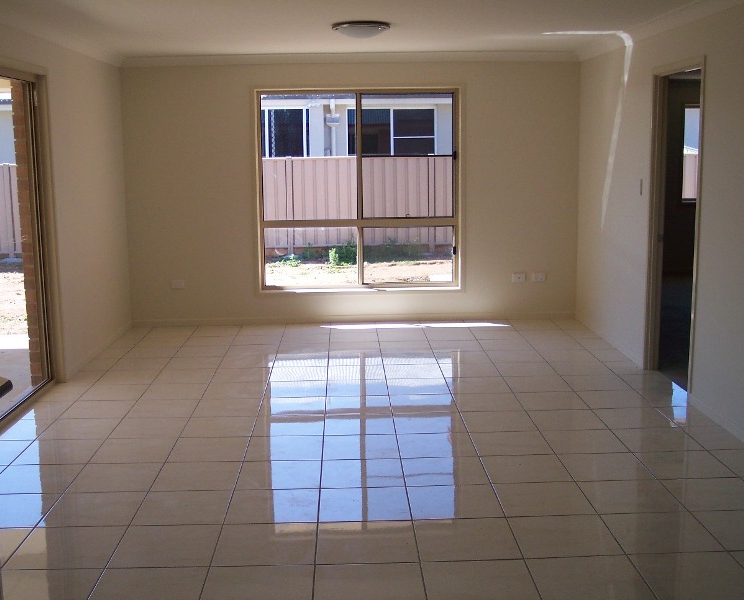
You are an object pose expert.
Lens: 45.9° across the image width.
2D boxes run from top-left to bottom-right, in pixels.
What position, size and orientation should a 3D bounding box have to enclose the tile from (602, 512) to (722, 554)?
[{"bbox_3d":[1.175,0.954,3.588,0.400,0.010,0.400,-1,10,-2],"label":"tile"}]

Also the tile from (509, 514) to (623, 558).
[{"bbox_3d":[0.782,0.962,3.568,0.400,0.010,0.400,-1,10,-2],"label":"tile"}]

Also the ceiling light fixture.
[{"bbox_3d":[-0.073,-1.865,6.100,0.400,0.085,0.400,-1,10,-2],"label":"ceiling light fixture"}]

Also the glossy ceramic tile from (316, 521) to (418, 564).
[{"bbox_3d":[-0.020,0.977,3.534,0.400,0.010,0.400,-1,10,-2],"label":"glossy ceramic tile"}]

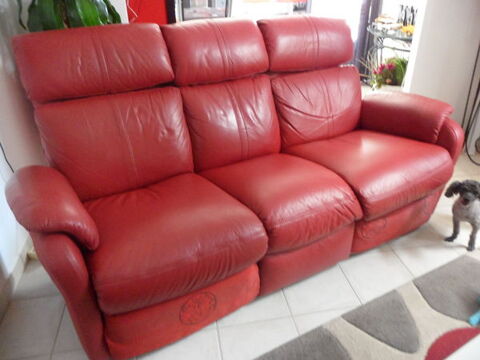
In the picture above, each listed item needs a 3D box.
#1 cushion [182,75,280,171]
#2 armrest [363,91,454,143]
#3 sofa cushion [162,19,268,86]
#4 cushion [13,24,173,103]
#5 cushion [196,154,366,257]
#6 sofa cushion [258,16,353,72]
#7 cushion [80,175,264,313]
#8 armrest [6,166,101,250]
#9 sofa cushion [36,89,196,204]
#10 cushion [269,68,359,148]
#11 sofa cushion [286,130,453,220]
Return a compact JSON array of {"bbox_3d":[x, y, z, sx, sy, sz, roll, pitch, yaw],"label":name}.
[{"bbox_3d":[-0.066,-0.340,2.071,0.529,0.438,0.188,-15,16,-23],"label":"cushion"},{"bbox_3d":[0.920,-0.381,2.105,0.212,0.181,0.575,-15,25,-23],"label":"armrest"},{"bbox_3d":[-0.128,-0.682,2.001,0.531,0.275,0.175,-15,11,-23],"label":"sofa cushion"},{"bbox_3d":[-0.651,-0.538,1.769,0.650,0.275,0.175,-15,11,-23],"label":"cushion"},{"bbox_3d":[0.156,0.016,1.774,0.529,0.225,0.713,-15,26,-23],"label":"cushion"},{"bbox_3d":[0.372,-0.819,2.224,0.578,0.275,0.175,-15,11,-23],"label":"sofa cushion"},{"bbox_3d":[-0.339,0.152,1.555,0.600,0.225,0.713,-15,26,-23],"label":"cushion"},{"bbox_3d":[-0.694,0.062,1.387,0.219,0.181,0.575,-15,25,-23],"label":"armrest"},{"bbox_3d":[-0.581,-0.199,1.842,0.631,0.438,0.188,-15,16,-23],"label":"sofa cushion"},{"bbox_3d":[0.433,-0.477,2.293,0.594,0.438,0.188,-15,16,-23],"label":"cushion"},{"bbox_3d":[0.638,-0.117,1.988,0.559,0.225,0.713,-15,26,-23],"label":"sofa cushion"}]

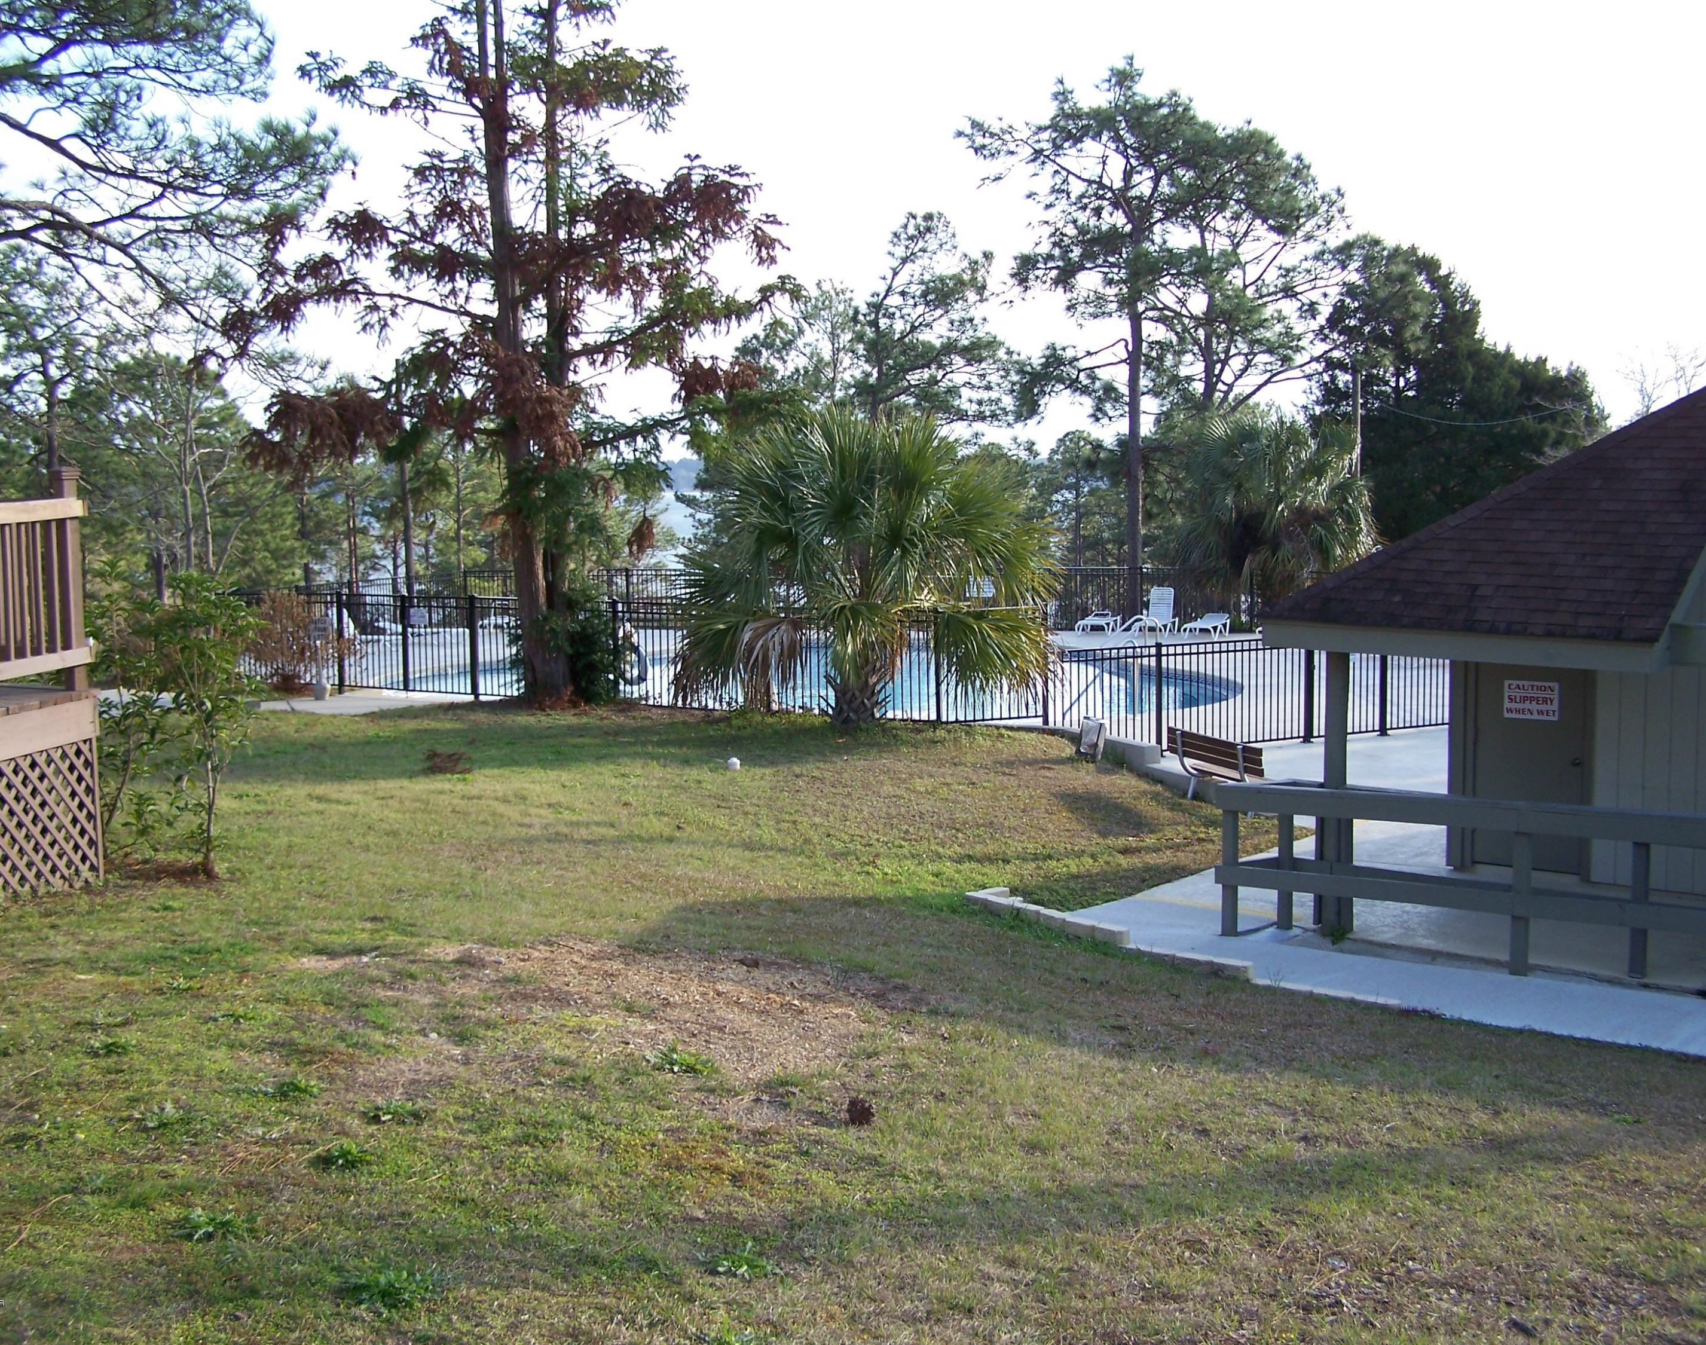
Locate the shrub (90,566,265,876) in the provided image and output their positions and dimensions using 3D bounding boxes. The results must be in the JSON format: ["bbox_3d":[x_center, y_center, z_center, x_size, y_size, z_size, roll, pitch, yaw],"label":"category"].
[{"bbox_3d":[-3.756,0.255,10.823,0.950,1.680,0.880,-1,6,0],"label":"shrub"}]

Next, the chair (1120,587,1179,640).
[{"bbox_3d":[6.375,-1.258,41.386,0.680,1.000,1.500,1,6,21],"label":"chair"}]

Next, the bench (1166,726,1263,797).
[{"bbox_3d":[3.880,1.032,19.910,0.620,0.830,1.920,-3,6,-18],"label":"bench"}]

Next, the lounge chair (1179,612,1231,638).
[{"bbox_3d":[7.373,-0.953,40.855,0.680,0.470,1.800,1,6,21],"label":"lounge chair"}]

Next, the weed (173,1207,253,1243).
[{"bbox_3d":[-1.557,1.339,4.779,0.200,0.055,0.160,-1,6,0],"label":"weed"}]

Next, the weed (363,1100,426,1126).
[{"bbox_3d":[-1.427,1.365,6.119,0.185,0.055,0.150,-1,6,0],"label":"weed"}]

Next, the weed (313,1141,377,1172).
[{"bbox_3d":[-1.432,1.358,5.546,0.175,0.060,0.145,-1,6,0],"label":"weed"}]

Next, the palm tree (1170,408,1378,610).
[{"bbox_3d":[9.238,-3.360,43.392,4.500,4.850,4.200,-1,6,0],"label":"palm tree"}]

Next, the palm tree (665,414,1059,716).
[{"bbox_3d":[0.116,-1.224,22.992,4.400,3.750,4.200,-1,6,0],"label":"palm tree"}]

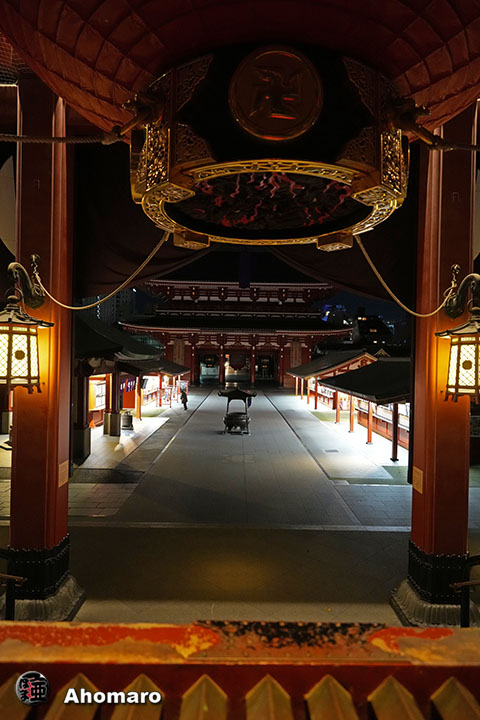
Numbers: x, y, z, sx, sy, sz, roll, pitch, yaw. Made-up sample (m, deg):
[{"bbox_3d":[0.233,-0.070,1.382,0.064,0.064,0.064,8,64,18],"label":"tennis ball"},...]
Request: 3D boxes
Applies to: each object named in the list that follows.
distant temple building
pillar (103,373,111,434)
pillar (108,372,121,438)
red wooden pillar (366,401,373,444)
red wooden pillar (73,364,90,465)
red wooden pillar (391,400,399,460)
[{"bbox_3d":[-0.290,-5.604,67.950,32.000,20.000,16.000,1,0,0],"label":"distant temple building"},{"bbox_3d":[-7.811,2.511,25.991,0.460,3.700,0.460,1,0,0],"label":"pillar"},{"bbox_3d":[-7.210,2.475,25.491,0.480,3.800,0.480,1,0,0],"label":"pillar"},{"bbox_3d":[7.308,3.357,24.793,0.230,2.650,0.230,1,0,0],"label":"red wooden pillar"},{"bbox_3d":[-7.207,2.366,19.990,0.520,4.050,0.520,1,0,0],"label":"red wooden pillar"},{"bbox_3d":[7.279,3.318,20.793,0.240,2.750,0.240,1,0,0],"label":"red wooden pillar"}]

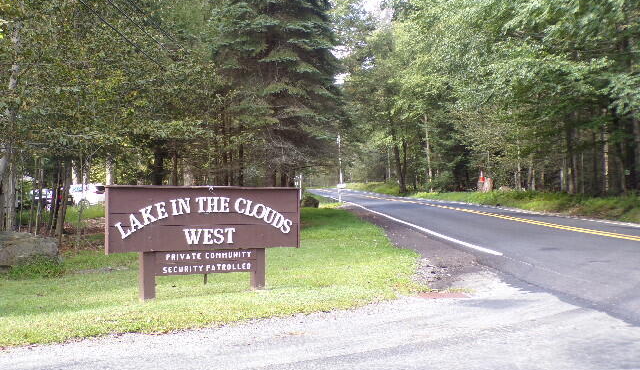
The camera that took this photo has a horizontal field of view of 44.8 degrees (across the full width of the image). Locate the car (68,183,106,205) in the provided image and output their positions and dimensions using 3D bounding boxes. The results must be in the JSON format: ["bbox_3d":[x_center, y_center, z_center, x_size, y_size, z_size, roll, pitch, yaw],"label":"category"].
[{"bbox_3d":[-13.800,0.800,50.500,4.600,1.700,1.850,0,0,0],"label":"car"}]

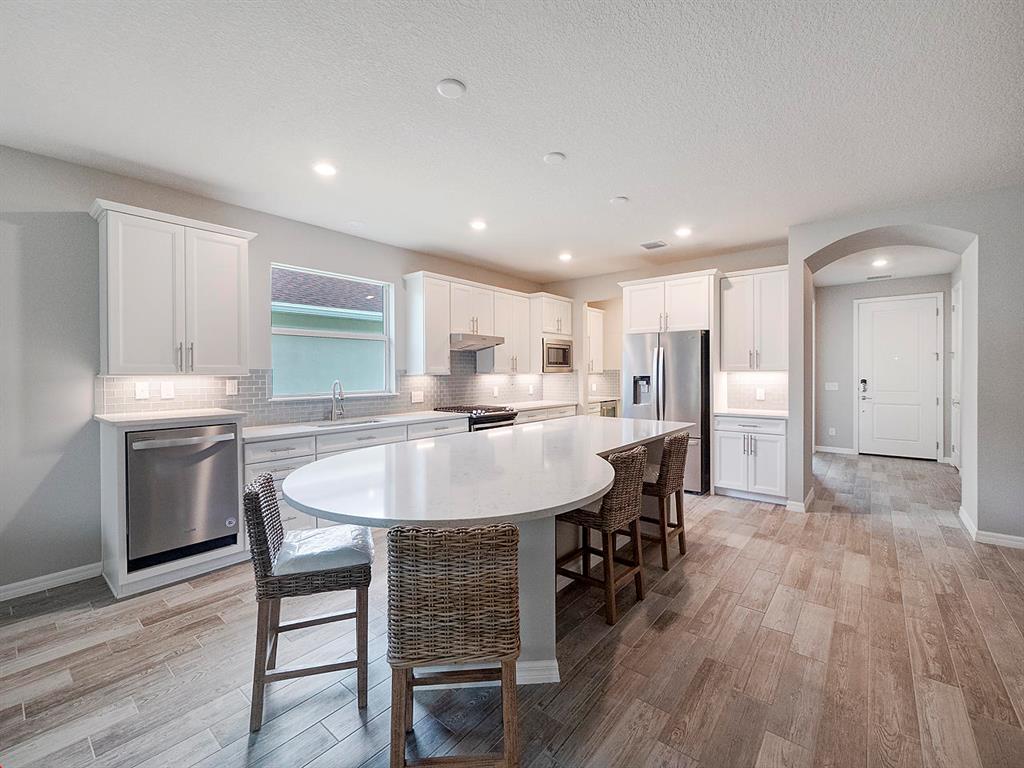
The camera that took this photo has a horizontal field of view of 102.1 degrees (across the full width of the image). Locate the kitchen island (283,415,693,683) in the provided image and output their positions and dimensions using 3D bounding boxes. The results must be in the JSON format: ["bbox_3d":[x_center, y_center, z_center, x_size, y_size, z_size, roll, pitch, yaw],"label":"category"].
[{"bbox_3d":[0.250,0.842,2.779,1.813,0.915,3.250,0,1,41],"label":"kitchen island"}]

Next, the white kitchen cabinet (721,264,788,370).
[{"bbox_3d":[2.824,-0.704,4.758,0.711,1.134,0.331,0,1,41],"label":"white kitchen cabinet"}]

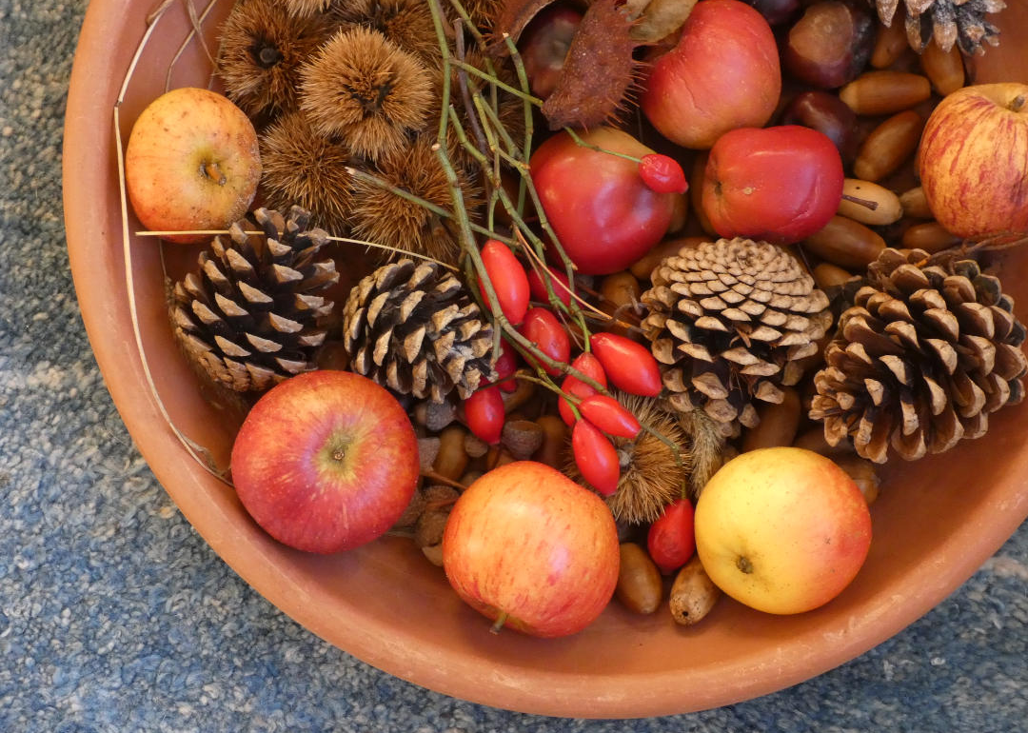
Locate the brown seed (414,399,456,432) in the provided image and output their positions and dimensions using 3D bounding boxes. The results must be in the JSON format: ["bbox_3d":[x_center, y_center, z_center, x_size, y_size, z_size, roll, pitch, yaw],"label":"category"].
[{"bbox_3d":[-0.028,0.017,0.772,0.015,0.011,0.011,-9,89,0],"label":"brown seed"}]

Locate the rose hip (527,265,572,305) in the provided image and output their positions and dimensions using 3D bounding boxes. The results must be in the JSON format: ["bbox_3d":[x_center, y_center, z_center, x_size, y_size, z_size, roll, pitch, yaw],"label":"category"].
[{"bbox_3d":[0.013,-0.027,0.757,0.022,0.014,0.014,37,86,0],"label":"rose hip"}]

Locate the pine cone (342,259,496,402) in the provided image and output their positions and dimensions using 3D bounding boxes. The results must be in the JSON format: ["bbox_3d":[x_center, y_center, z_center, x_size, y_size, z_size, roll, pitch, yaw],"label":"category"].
[{"bbox_3d":[-0.032,-0.012,0.750,0.053,0.045,0.045,29,85,19],"label":"pine cone"}]

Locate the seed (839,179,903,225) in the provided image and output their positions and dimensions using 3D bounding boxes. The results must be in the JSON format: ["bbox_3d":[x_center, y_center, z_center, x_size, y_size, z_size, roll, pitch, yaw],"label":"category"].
[{"bbox_3d":[0.118,-0.057,0.748,0.030,0.013,0.013,17,90,0],"label":"seed"}]

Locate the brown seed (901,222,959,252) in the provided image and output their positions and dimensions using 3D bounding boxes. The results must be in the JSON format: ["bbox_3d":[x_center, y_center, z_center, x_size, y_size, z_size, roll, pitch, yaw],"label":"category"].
[{"bbox_3d":[0.150,-0.046,0.778,0.028,0.012,0.012,4,86,-3],"label":"brown seed"}]

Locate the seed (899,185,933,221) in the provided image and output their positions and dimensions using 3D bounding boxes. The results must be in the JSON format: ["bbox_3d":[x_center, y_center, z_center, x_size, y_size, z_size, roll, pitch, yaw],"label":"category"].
[{"bbox_3d":[0.149,-0.058,0.776,0.029,0.013,0.013,1,87,-3],"label":"seed"}]

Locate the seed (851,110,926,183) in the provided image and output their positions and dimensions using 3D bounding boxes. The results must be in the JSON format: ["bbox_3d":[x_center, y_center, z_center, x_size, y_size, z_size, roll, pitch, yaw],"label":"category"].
[{"bbox_3d":[0.131,-0.077,0.768,0.014,0.014,0.031,44,86,0],"label":"seed"}]

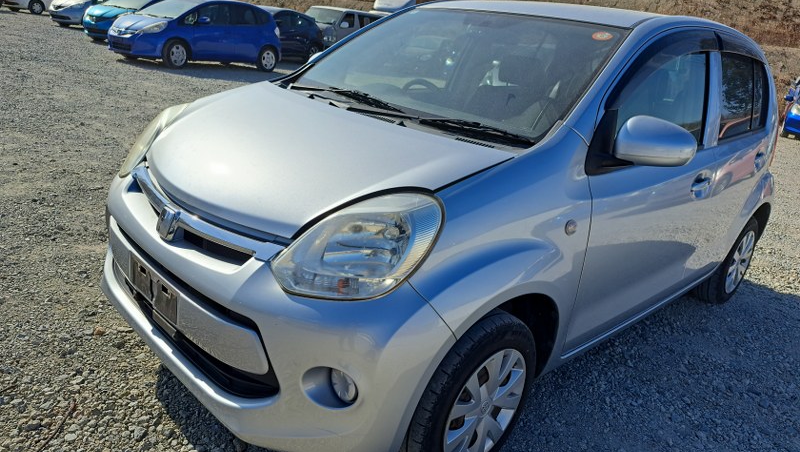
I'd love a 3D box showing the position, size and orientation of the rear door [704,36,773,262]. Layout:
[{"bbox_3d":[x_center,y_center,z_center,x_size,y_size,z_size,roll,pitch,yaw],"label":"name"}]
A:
[{"bbox_3d":[1.629,-0.330,2.776,0.880,1.120,0.230,-11,25,-42],"label":"rear door"}]

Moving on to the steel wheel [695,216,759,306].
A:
[{"bbox_3d":[1.957,0.190,3.335,0.580,0.580,0.180,-10,25,-43],"label":"steel wheel"}]

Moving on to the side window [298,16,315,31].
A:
[{"bbox_3d":[-2.950,-6.389,17.500,0.100,0.360,0.850,16,21,28],"label":"side window"}]

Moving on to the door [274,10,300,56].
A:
[{"bbox_3d":[-3.367,-5.761,16.600,0.200,1.200,1.100,16,21,28],"label":"door"}]

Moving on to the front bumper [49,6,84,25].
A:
[{"bbox_3d":[-11.377,-7.142,18.779,1.660,0.520,0.500,15,20,28],"label":"front bumper"}]

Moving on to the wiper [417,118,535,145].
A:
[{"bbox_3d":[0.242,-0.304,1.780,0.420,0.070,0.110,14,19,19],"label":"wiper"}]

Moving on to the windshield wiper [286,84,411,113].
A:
[{"bbox_3d":[-0.217,-0.525,2.261,0.680,0.070,0.120,23,24,39],"label":"windshield wiper"}]

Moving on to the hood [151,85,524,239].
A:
[{"bbox_3d":[-0.403,-0.251,1.847,0.730,0.320,1.380,-11,25,-42],"label":"hood"}]

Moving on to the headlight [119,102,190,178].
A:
[{"bbox_3d":[-0.904,-0.325,2.130,0.350,0.280,0.280,-10,25,-43],"label":"headlight"}]

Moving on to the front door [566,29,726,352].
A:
[{"bbox_3d":[0.952,-0.183,2.162,1.110,1.150,0.230,-11,25,-42],"label":"front door"}]

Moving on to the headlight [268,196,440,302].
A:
[{"bbox_3d":[-0.099,0.039,1.347,0.350,0.280,0.280,-10,25,-43],"label":"headlight"}]

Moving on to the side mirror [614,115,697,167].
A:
[{"bbox_3d":[0.756,-0.245,1.640,0.140,0.145,0.215,-11,25,-42],"label":"side mirror"}]

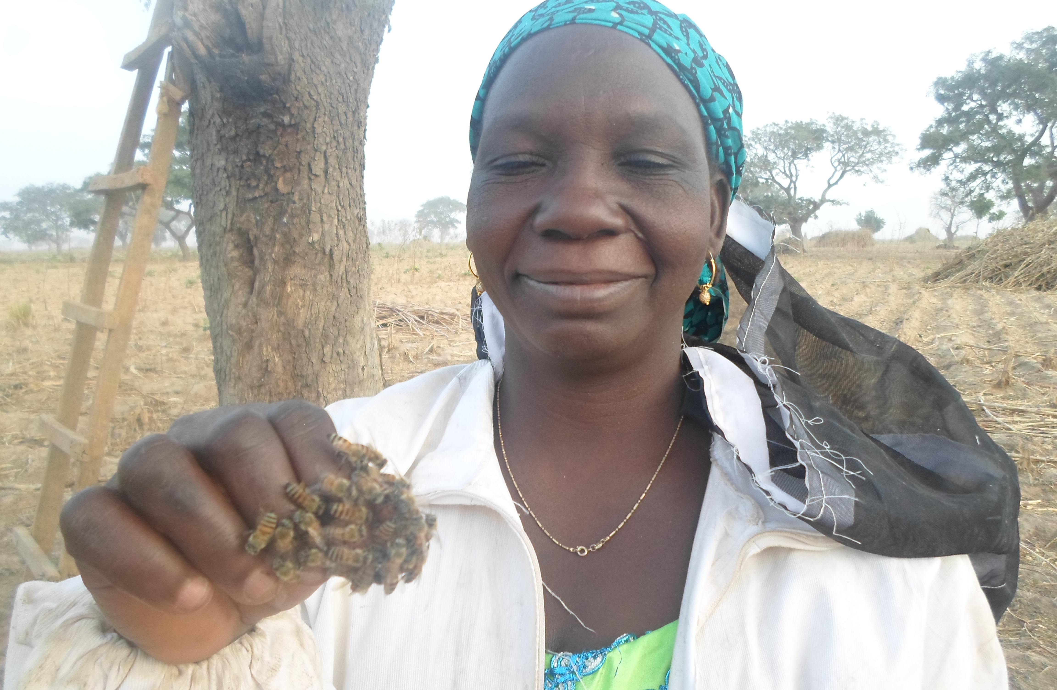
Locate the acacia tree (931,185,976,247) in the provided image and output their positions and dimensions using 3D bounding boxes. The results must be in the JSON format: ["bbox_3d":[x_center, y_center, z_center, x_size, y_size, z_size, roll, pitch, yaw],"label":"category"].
[{"bbox_3d":[43.371,-13.163,78.000,4.641,6.328,4.409,0,8,0],"label":"acacia tree"}]

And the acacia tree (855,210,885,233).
[{"bbox_3d":[37.575,-12.994,84.000,3.453,3.726,3.280,0,8,0],"label":"acacia tree"}]

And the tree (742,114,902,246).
[{"bbox_3d":[23.307,-13.246,62.000,14.085,11.000,13.099,0,8,0],"label":"tree"}]

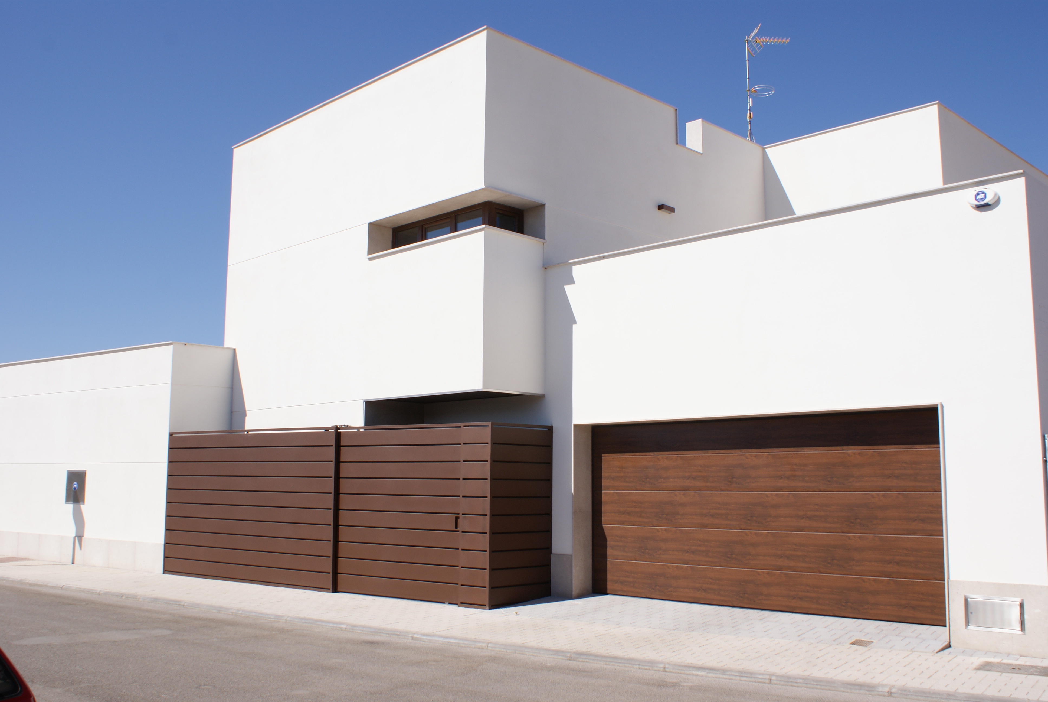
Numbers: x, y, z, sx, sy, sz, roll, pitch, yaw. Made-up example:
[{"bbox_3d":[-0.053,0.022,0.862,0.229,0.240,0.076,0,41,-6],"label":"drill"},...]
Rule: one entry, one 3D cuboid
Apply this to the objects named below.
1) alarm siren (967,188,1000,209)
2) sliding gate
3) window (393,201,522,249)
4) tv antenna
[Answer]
[{"bbox_3d":[4.498,-1.501,9.434,0.080,0.185,0.275,7,-10,-42],"label":"alarm siren"},{"bbox_3d":[-2.769,2.351,14.579,6.729,2.299,1.382,-5,-9,35],"label":"sliding gate"},{"bbox_3d":[-1.076,-1.784,15.053,0.708,0.551,2.324,8,-10,-44],"label":"window"},{"bbox_3d":[5.154,-5.535,20.207,0.930,2.900,0.500,-1,-7,10],"label":"tv antenna"}]

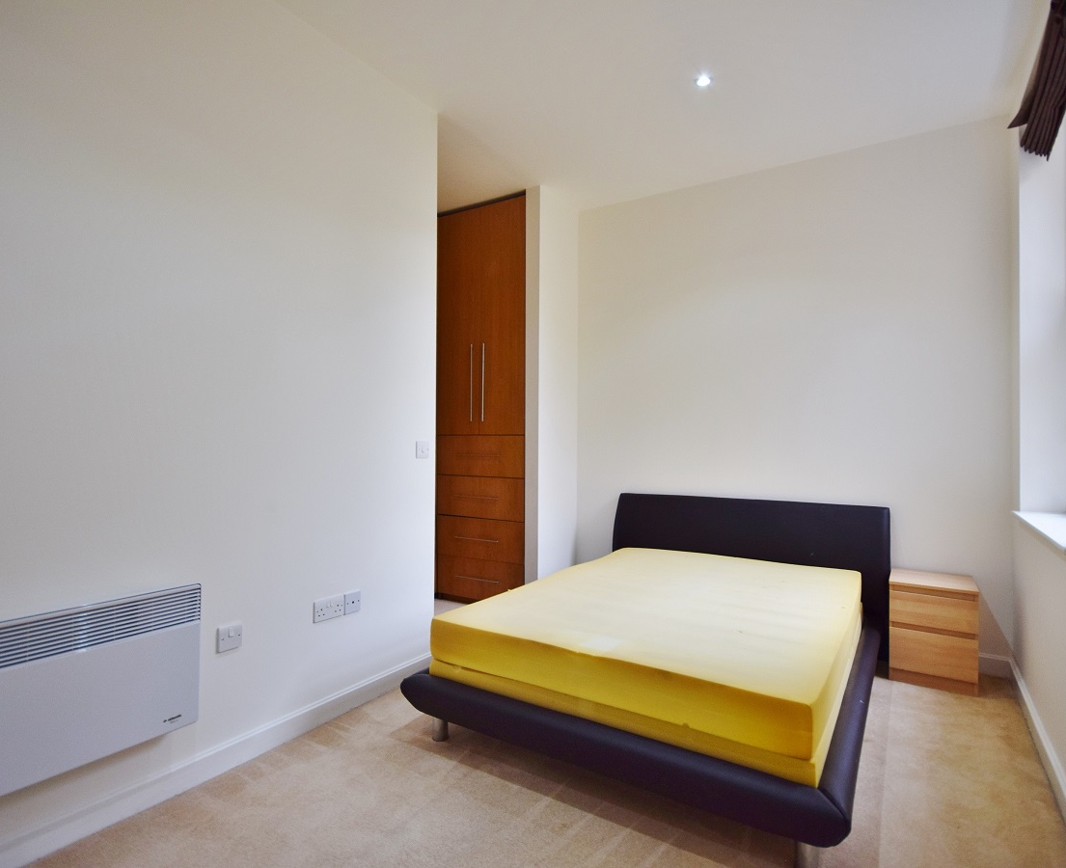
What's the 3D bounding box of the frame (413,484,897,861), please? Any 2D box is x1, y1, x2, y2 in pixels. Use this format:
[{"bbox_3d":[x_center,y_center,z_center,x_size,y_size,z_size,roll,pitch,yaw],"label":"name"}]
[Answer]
[{"bbox_3d":[0.706,0.807,2.765,1.638,0.840,2.106,0,-1,34],"label":"frame"}]

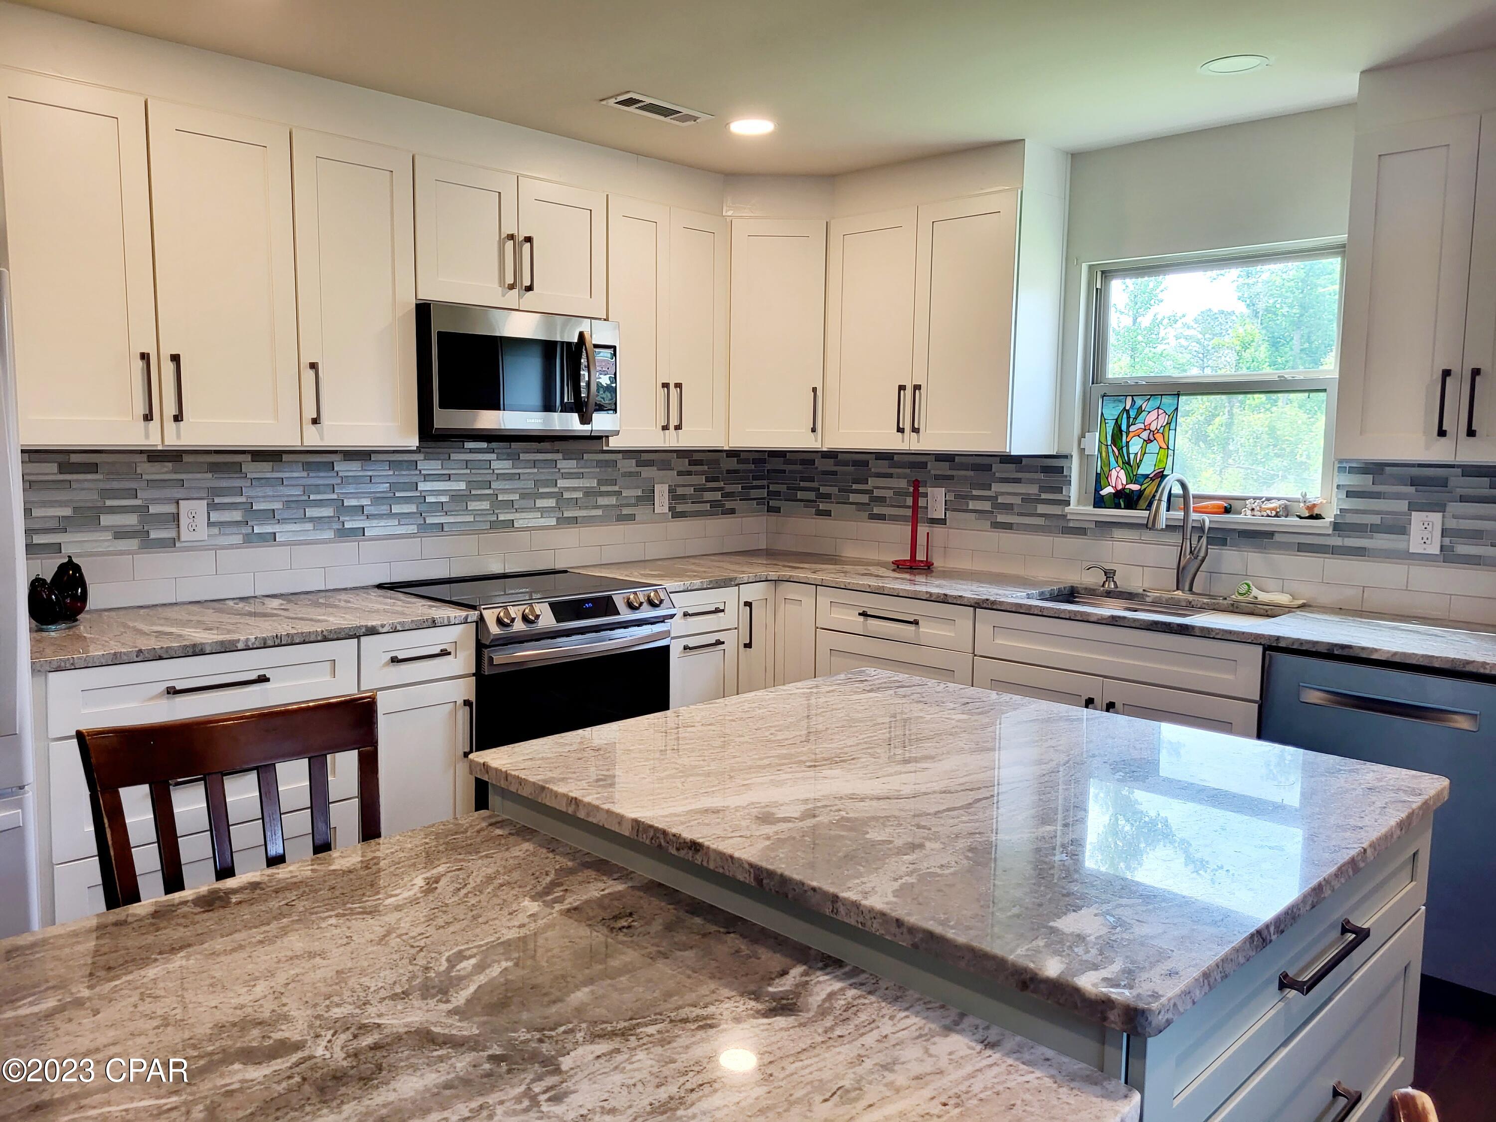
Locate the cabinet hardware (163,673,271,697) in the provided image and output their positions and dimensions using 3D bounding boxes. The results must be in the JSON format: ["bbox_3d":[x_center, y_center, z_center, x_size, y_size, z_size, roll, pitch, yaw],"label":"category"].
[{"bbox_3d":[-1.315,0.309,2.803,0.034,0.013,0.236,7,9,43],"label":"cabinet hardware"}]

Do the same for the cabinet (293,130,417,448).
[{"bbox_3d":[-1.269,-0.796,3.444,0.322,0.904,0.379,7,9,43],"label":"cabinet"}]

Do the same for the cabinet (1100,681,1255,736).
[{"bbox_3d":[1.432,0.654,3.479,0.455,0.600,0.570,7,9,43],"label":"cabinet"}]

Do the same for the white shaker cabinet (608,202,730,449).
[{"bbox_3d":[-0.402,-0.888,4.348,0.322,0.904,0.612,7,9,43],"label":"white shaker cabinet"}]

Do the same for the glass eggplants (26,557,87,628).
[{"bbox_3d":[-1.823,0.079,2.970,0.157,0.183,0.150,7,9,43],"label":"glass eggplants"}]

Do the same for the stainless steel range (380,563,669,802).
[{"bbox_3d":[-0.747,0.541,3.849,0.690,0.920,0.760,7,9,43],"label":"stainless steel range"}]

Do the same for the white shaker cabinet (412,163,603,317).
[{"bbox_3d":[-0.873,-1.070,3.828,0.322,0.437,0.760,7,9,43],"label":"white shaker cabinet"}]

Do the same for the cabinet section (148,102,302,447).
[{"bbox_3d":[-1.538,-0.775,3.188,0.320,0.903,0.379,6,8,43],"label":"cabinet section"}]

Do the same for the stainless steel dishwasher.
[{"bbox_3d":[1.847,0.653,3.127,0.608,0.815,0.625,7,9,43],"label":"stainless steel dishwasher"}]

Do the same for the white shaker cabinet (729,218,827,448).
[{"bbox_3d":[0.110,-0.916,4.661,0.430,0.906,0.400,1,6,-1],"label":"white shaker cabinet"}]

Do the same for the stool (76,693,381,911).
[{"bbox_3d":[-0.678,0.750,1.682,0.455,0.991,0.500,-5,8,-39],"label":"stool"}]

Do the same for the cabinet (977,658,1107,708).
[{"bbox_3d":[1.127,0.618,3.828,0.457,0.612,0.625,7,9,43],"label":"cabinet"}]

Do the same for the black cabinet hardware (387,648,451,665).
[{"bbox_3d":[-0.930,0.272,3.203,0.034,0.013,0.174,7,9,43],"label":"black cabinet hardware"}]

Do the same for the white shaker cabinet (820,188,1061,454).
[{"bbox_3d":[0.733,-0.868,4.277,0.848,0.908,0.335,7,9,43],"label":"white shaker cabinet"}]

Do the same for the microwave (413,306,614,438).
[{"bbox_3d":[-0.844,-0.638,3.860,0.418,0.420,0.757,7,9,43],"label":"microwave"}]

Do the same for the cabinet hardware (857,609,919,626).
[{"bbox_3d":[0.492,0.201,3.922,0.238,0.013,0.034,7,9,43],"label":"cabinet hardware"}]

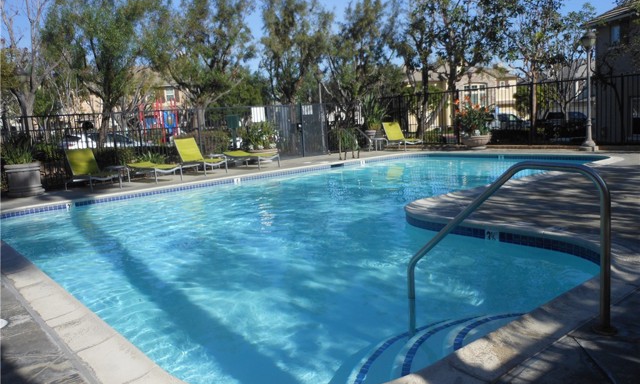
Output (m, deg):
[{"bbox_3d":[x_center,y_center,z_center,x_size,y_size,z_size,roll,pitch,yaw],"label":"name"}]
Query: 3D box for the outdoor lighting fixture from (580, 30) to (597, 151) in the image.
[{"bbox_3d":[6.388,-2.393,12.317,0.380,2.812,0.380,0,9,27],"label":"outdoor lighting fixture"}]

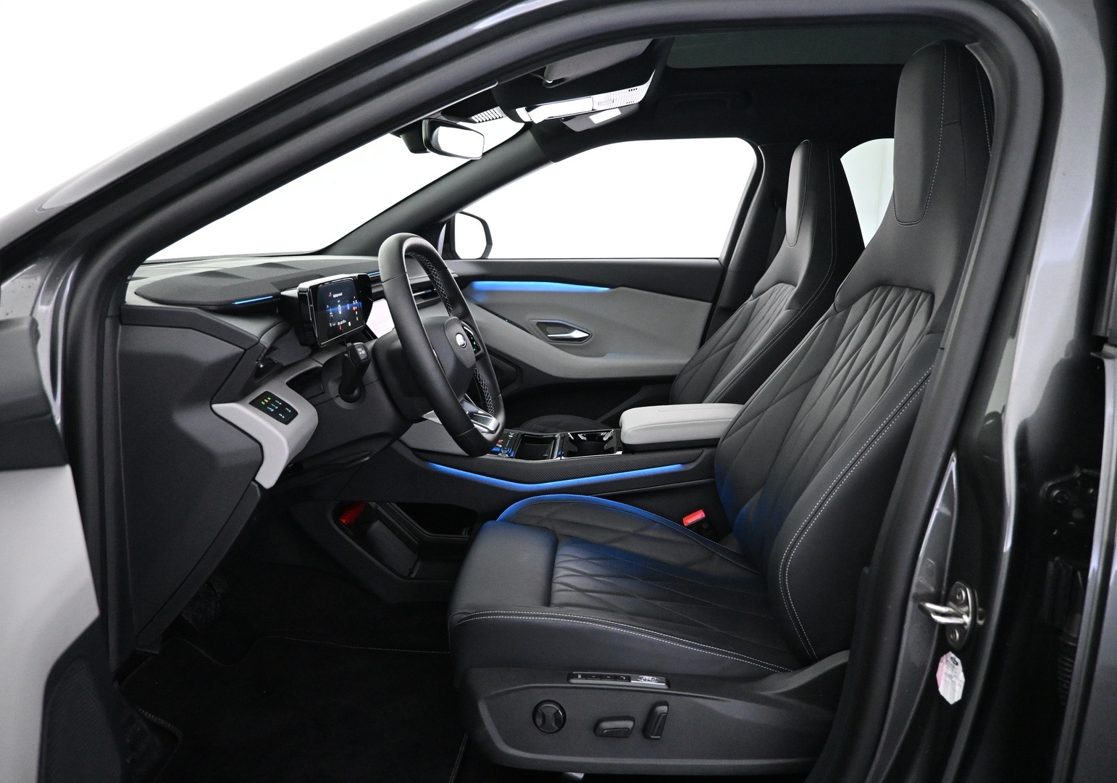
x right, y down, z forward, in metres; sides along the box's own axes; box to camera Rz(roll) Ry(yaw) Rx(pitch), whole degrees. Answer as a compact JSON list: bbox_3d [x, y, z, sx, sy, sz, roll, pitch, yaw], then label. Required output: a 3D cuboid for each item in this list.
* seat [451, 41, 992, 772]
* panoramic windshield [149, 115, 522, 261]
[{"bbox_3d":[0.237,-0.011,1.172,0.780,0.950,0.550,0,11,3],"label":"seat"},{"bbox_3d":[-0.430,-0.454,1.508,0.820,0.130,1.380,-28,8,8],"label":"panoramic windshield"}]

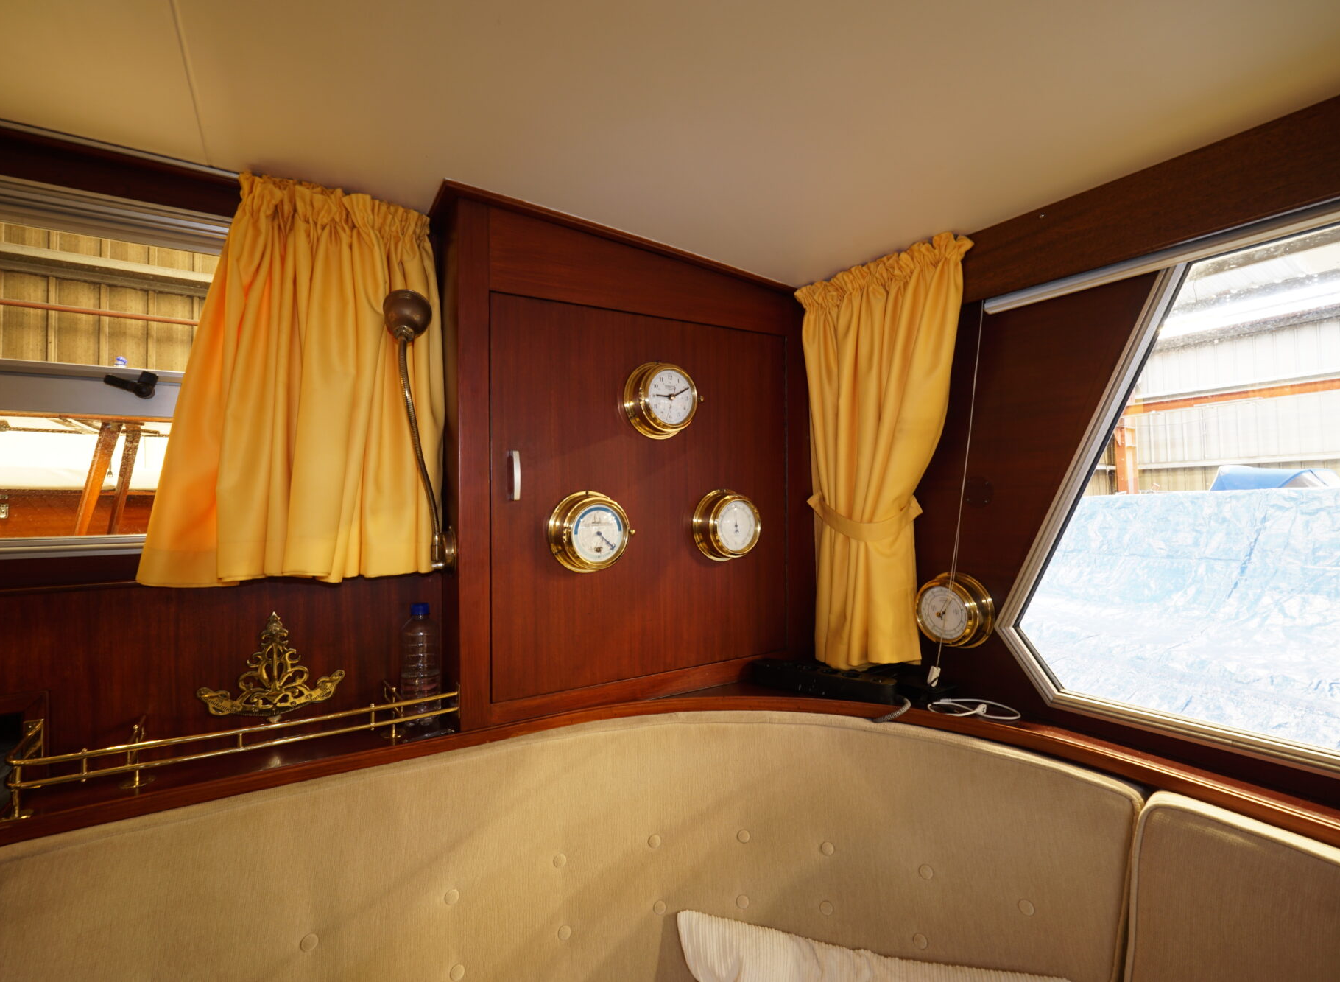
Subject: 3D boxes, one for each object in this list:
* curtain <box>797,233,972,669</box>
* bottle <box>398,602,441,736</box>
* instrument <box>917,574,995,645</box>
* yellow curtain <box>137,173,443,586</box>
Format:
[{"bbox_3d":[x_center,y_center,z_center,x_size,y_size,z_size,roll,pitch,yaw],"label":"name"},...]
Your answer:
[{"bbox_3d":[0.424,-0.035,1.215,0.110,0.815,0.400,0,0,-30],"label":"curtain"},{"bbox_3d":[-0.427,0.296,1.055,0.065,0.210,0.065,0,0,-30],"label":"bottle"},{"bbox_3d":[0.534,0.228,1.166,0.054,0.150,0.150,-8,4,-29],"label":"instrument"},{"bbox_3d":[-0.590,-0.180,0.999,0.420,0.635,0.085,0,0,-30],"label":"yellow curtain"}]

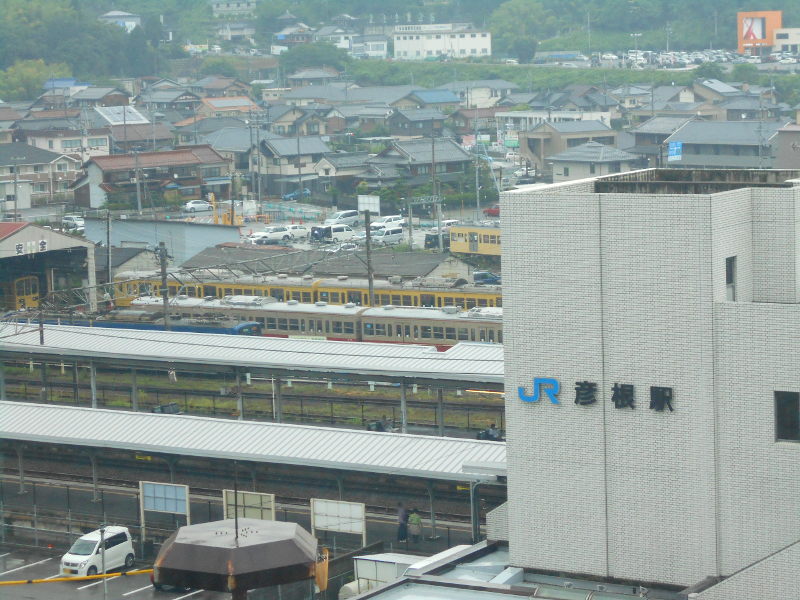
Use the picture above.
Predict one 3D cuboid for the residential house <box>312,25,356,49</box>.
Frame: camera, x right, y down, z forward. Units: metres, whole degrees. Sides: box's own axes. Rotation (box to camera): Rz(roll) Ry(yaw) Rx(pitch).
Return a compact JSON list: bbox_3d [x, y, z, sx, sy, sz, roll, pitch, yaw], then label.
[{"bbox_3d":[-19.811,-79.394,685.000,10.000,7.500,9.500,-6,8,-32],"label":"residential house"}]

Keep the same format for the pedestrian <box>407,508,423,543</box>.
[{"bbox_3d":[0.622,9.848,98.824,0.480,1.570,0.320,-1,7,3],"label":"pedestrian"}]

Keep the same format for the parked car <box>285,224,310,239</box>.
[{"bbox_3d":[-11.362,-7.580,250.450,1.690,1.500,4.100,3,9,34],"label":"parked car"}]

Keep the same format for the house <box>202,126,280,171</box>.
[{"bbox_3d":[-23.282,-20.844,334.497,10.000,8.600,9.500,-6,8,-32],"label":"house"}]

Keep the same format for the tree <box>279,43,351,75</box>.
[{"bbox_3d":[-23.972,-67.291,635.000,19.000,10.000,14.000,-2,7,0],"label":"tree"}]

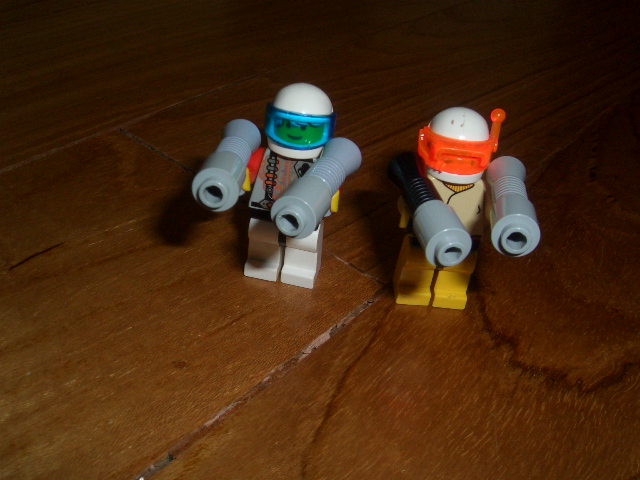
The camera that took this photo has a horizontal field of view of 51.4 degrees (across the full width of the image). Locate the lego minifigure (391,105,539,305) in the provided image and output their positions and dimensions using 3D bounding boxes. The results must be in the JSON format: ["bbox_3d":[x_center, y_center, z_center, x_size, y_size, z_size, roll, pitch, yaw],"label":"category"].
[{"bbox_3d":[0.027,-0.001,0.128,0.028,0.043,0.033,4,32,-4],"label":"lego minifigure"}]

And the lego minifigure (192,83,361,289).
[{"bbox_3d":[-0.008,-0.006,0.130,0.029,0.043,0.034,11,32,6],"label":"lego minifigure"}]

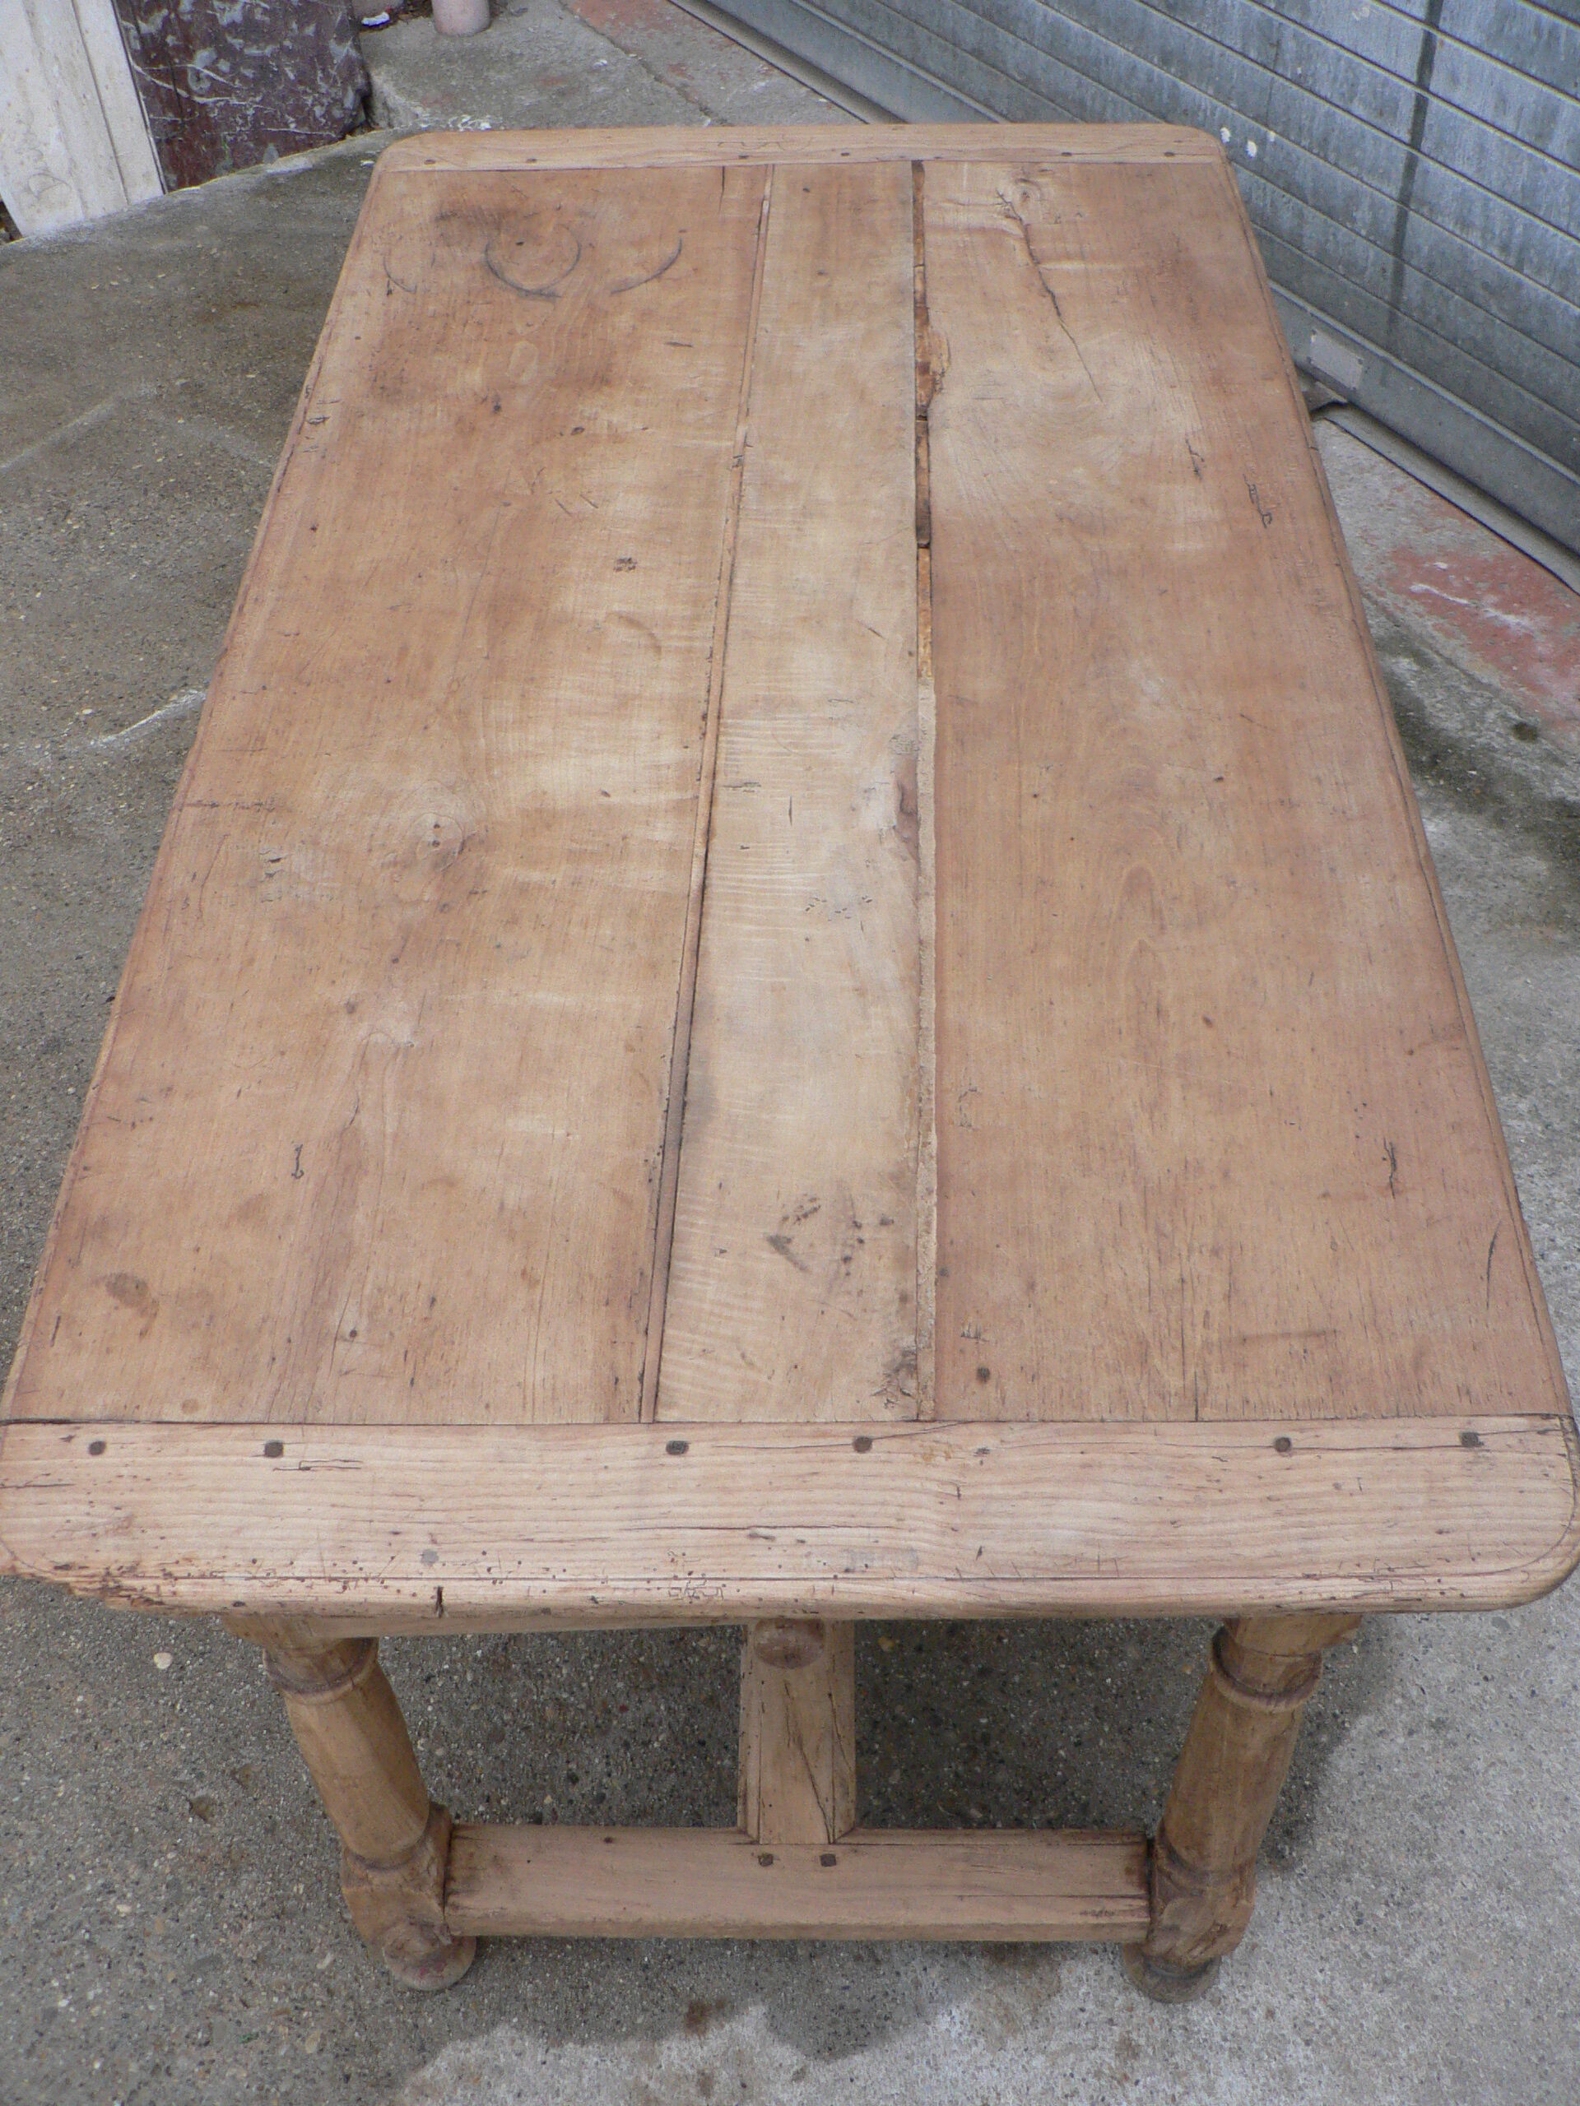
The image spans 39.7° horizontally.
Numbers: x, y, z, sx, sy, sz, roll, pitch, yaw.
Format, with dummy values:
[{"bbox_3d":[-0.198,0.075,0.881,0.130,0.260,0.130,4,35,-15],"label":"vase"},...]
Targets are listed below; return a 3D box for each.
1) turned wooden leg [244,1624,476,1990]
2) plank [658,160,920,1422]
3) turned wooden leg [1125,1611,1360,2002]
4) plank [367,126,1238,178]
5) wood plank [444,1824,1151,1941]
[{"bbox_3d":[-0.275,0.441,1.405,0.073,0.710,0.073,0,48,1],"label":"turned wooden leg"},{"bbox_3d":[0.024,-0.303,1.550,0.136,0.028,1.345,1,48,2],"label":"plank"},{"bbox_3d":[0.281,0.440,1.396,0.073,0.715,0.073,0,48,1],"label":"turned wooden leg"},{"bbox_3d":[0.010,-0.827,2.029,0.785,0.030,0.084,0,48,1],"label":"plank"},{"bbox_3d":[0.006,0.594,1.567,0.495,0.038,0.068,0,48,1],"label":"wood plank"}]

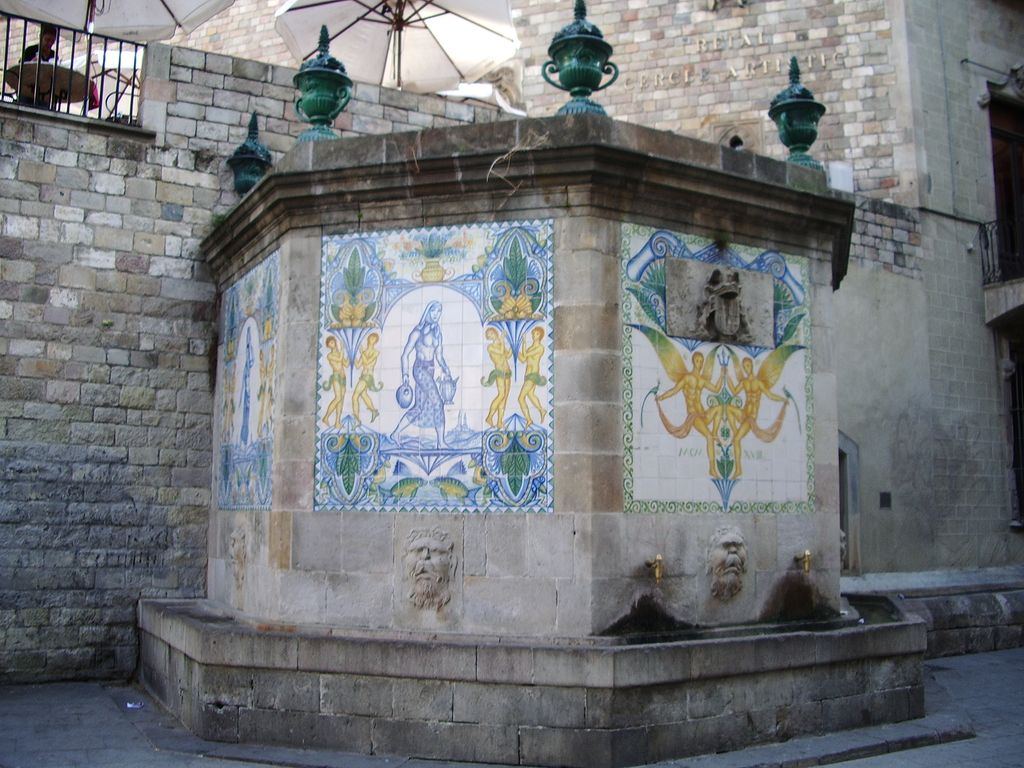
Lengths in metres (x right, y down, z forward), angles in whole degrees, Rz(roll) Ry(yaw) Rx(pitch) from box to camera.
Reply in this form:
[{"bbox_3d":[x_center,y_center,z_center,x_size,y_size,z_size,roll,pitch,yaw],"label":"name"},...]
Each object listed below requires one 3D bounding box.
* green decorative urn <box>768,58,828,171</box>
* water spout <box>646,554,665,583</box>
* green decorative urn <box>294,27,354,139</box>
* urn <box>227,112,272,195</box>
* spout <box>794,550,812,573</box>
[{"bbox_3d":[2.359,-2.228,8.608,0.455,1.010,0.520,-4,-8,35],"label":"green decorative urn"},{"bbox_3d":[0.966,1.241,6.959,0.055,0.190,0.145,4,-8,-32],"label":"water spout"},{"bbox_3d":[-1.474,-2.313,8.036,0.520,1.010,0.455,-5,-9,39],"label":"green decorative urn"},{"bbox_3d":[-2.508,-2.098,9.914,0.455,1.010,0.520,1,-7,-6],"label":"urn"},{"bbox_3d":[2.180,1.333,7.712,0.055,0.190,0.145,4,-8,-32],"label":"spout"}]

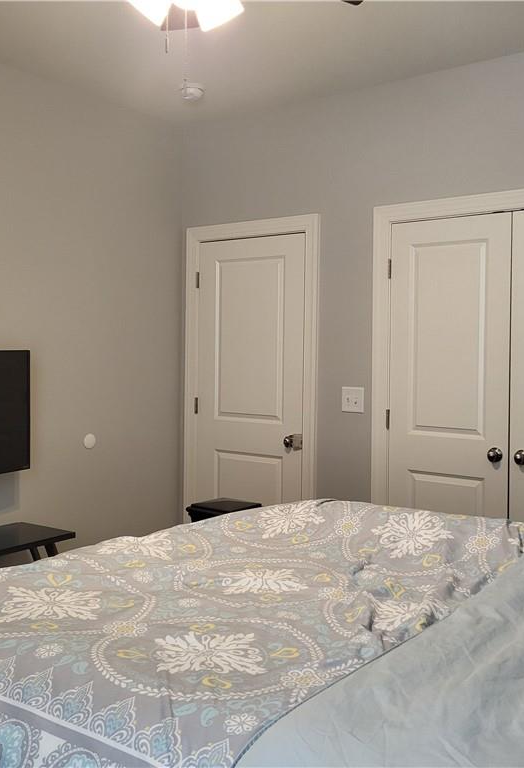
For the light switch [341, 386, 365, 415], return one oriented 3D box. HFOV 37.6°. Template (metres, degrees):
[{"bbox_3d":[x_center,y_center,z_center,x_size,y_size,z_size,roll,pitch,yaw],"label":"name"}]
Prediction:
[{"bbox_3d":[0.464,0.084,3.950,0.124,0.124,0.018,2,3,36],"label":"light switch"}]

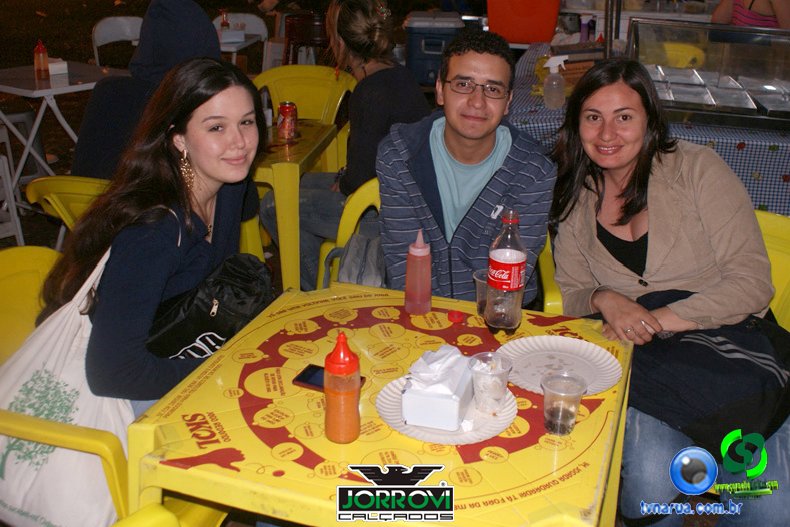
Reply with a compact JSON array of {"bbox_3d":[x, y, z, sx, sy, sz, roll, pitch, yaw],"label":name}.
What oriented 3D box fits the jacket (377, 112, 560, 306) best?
[{"bbox_3d":[0.175,-0.110,2.090,0.460,0.570,0.310,5,22,11],"label":"jacket"}]

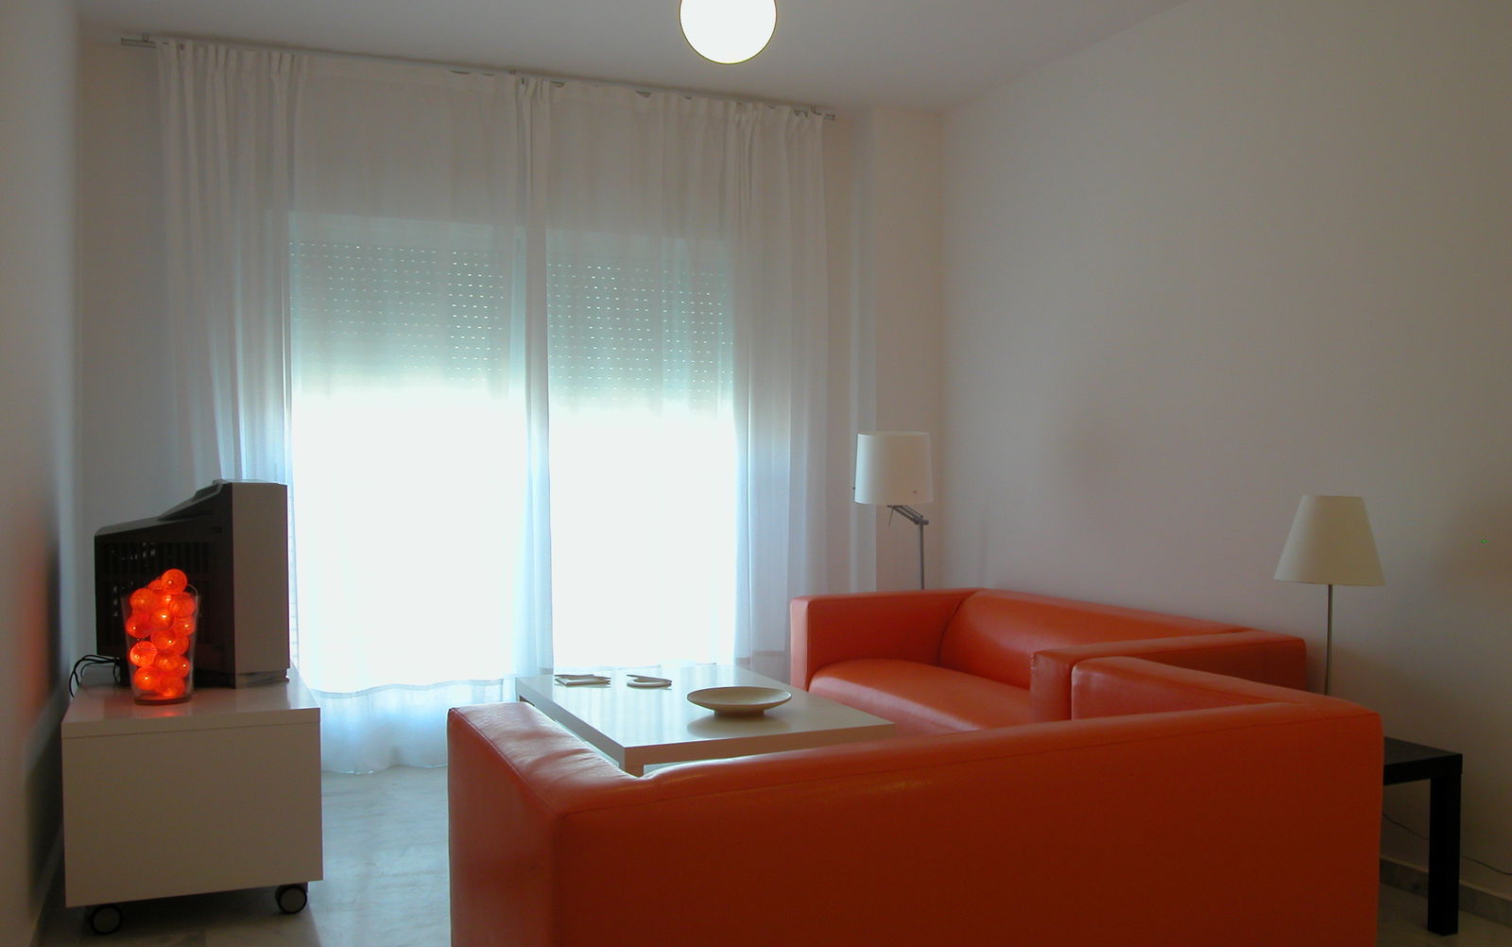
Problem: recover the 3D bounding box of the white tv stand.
[{"bbox_3d":[-1.616,0.872,3.545,0.614,0.550,1.120,0,0,-24],"label":"white tv stand"}]

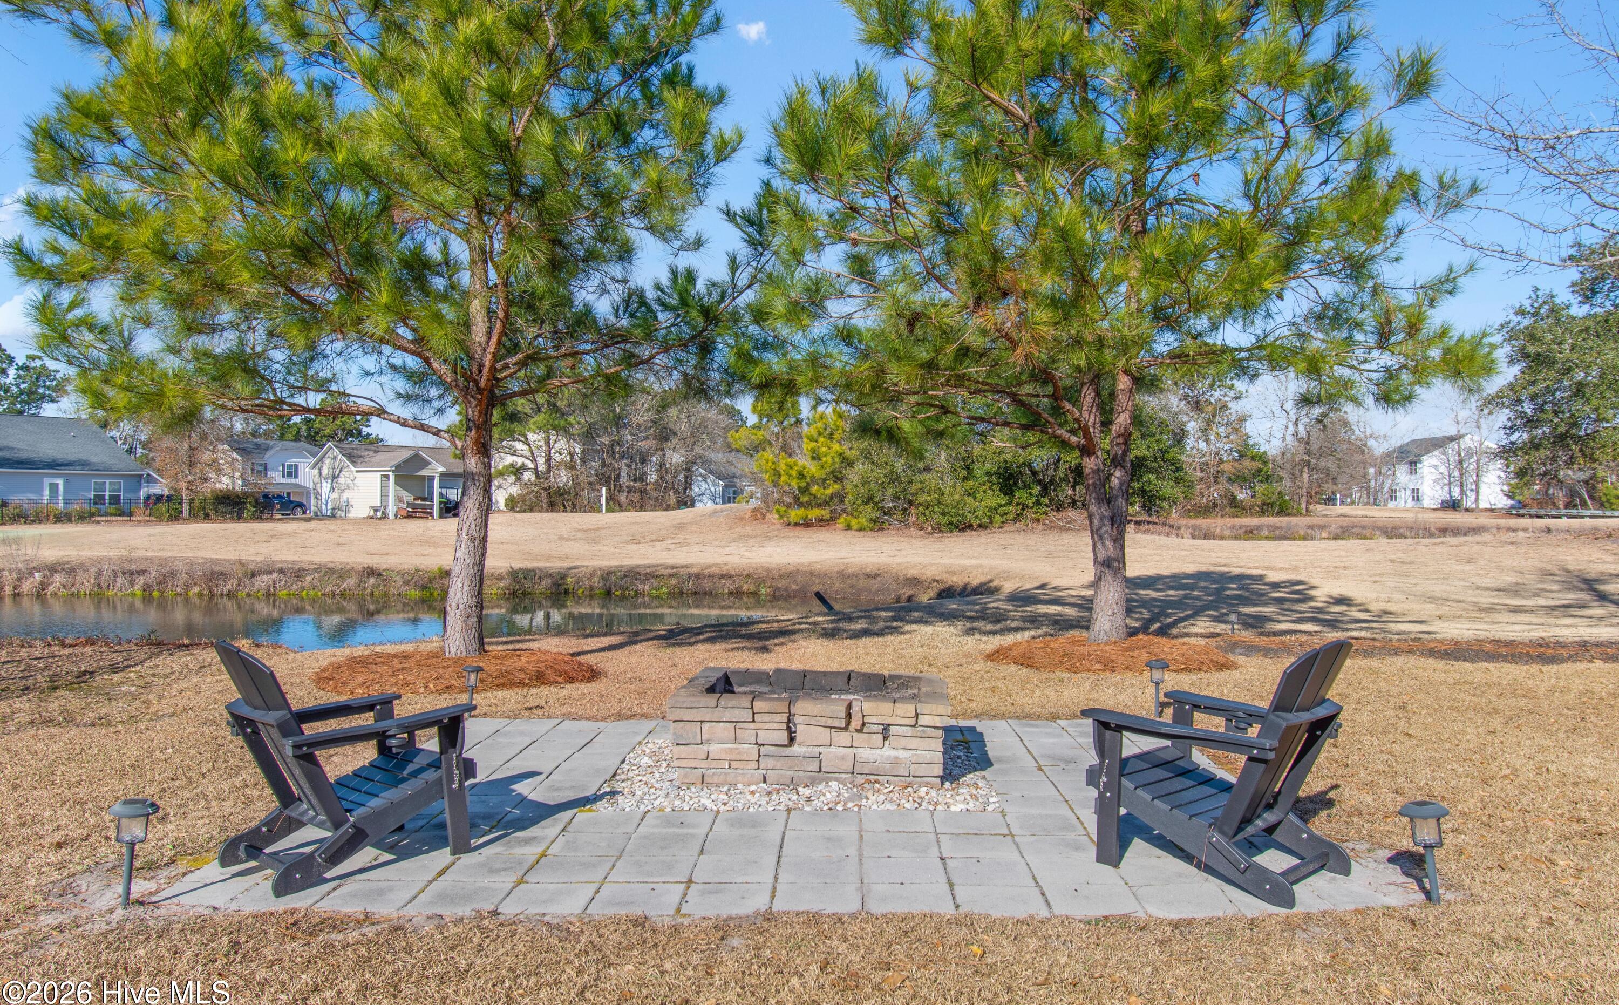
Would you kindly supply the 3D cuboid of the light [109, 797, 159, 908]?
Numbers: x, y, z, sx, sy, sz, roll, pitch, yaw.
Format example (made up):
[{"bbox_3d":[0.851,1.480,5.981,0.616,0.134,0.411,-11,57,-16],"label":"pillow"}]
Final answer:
[{"bbox_3d":[-2.393,1.234,3.804,0.172,0.387,0.172,2,0,0],"label":"light"}]

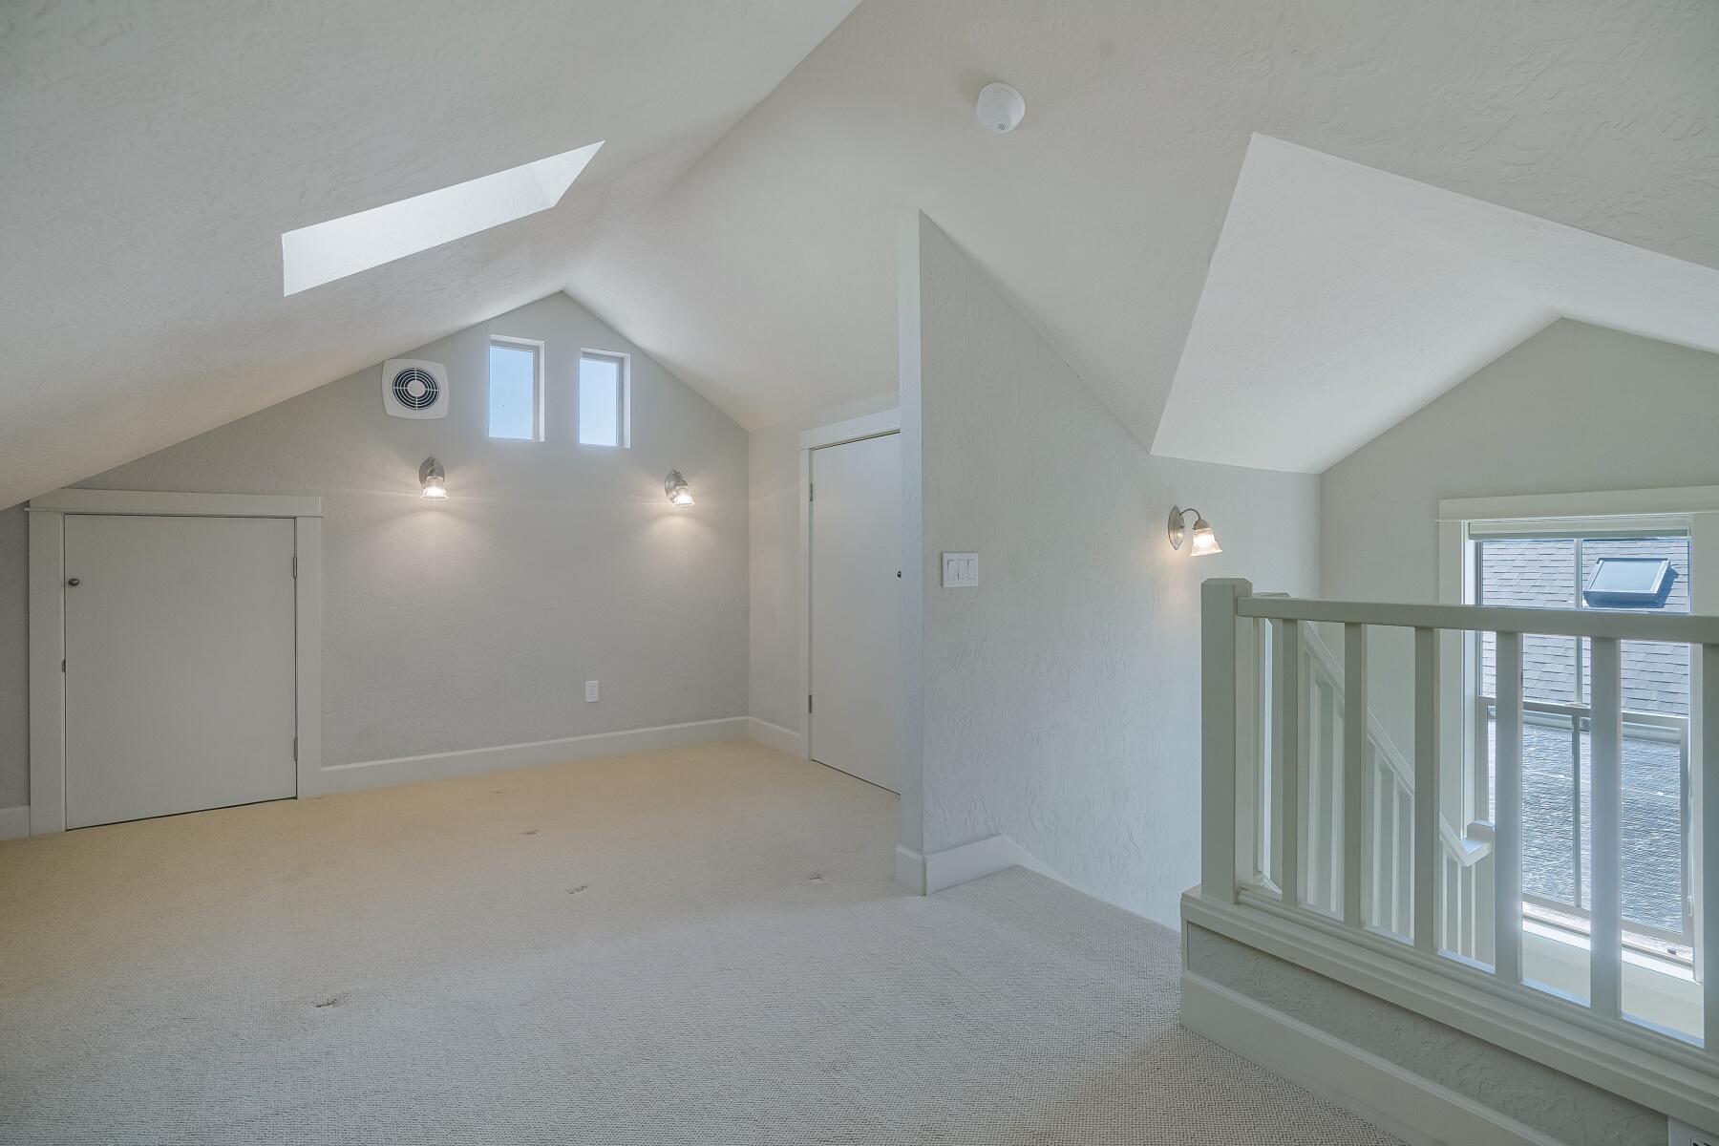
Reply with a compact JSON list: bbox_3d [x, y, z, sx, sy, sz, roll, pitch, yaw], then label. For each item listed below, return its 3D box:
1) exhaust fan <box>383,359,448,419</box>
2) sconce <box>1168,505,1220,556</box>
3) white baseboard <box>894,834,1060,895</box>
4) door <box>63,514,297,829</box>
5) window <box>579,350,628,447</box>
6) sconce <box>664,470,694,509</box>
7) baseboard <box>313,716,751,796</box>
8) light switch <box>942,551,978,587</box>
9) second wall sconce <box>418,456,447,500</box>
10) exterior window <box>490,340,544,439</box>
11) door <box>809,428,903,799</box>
[{"bbox_3d":[-2.139,-0.889,3.697,0.278,0.285,0.036,0,0,-36],"label":"exhaust fan"},{"bbox_3d":[1.396,-0.176,3.156,0.121,0.214,0.193,0,0,-36],"label":"sconce"},{"bbox_3d":[0.415,0.968,2.629,0.601,0.150,0.118,0,0,-36],"label":"white baseboard"},{"bbox_3d":[-2.843,0.389,3.238,0.733,1.257,0.041,0,0,-36],"label":"door"},{"bbox_3d":[-1.437,-0.965,4.284,0.271,0.522,0.103,0,0,-36],"label":"window"},{"bbox_3d":[-1.028,-0.492,4.398,0.120,0.213,0.189,0,0,-36],"label":"sconce"},{"bbox_3d":[-1.573,0.962,4.114,2.173,0.119,0.021,0,0,-36],"label":"baseboard"},{"bbox_3d":[0.334,-0.009,2.513,0.164,0.112,0.008,0,0,-36],"label":"light switch"},{"bbox_3d":[-2.042,-0.468,3.674,0.118,0.216,0.189,0,0,-36],"label":"second wall sconce"},{"bbox_3d":[-1.811,-0.956,4.017,0.264,0.526,0.103,0,0,-36],"label":"exterior window"},{"bbox_3d":[-0.002,0.172,3.789,0.041,1.682,0.865,0,0,-36],"label":"door"}]

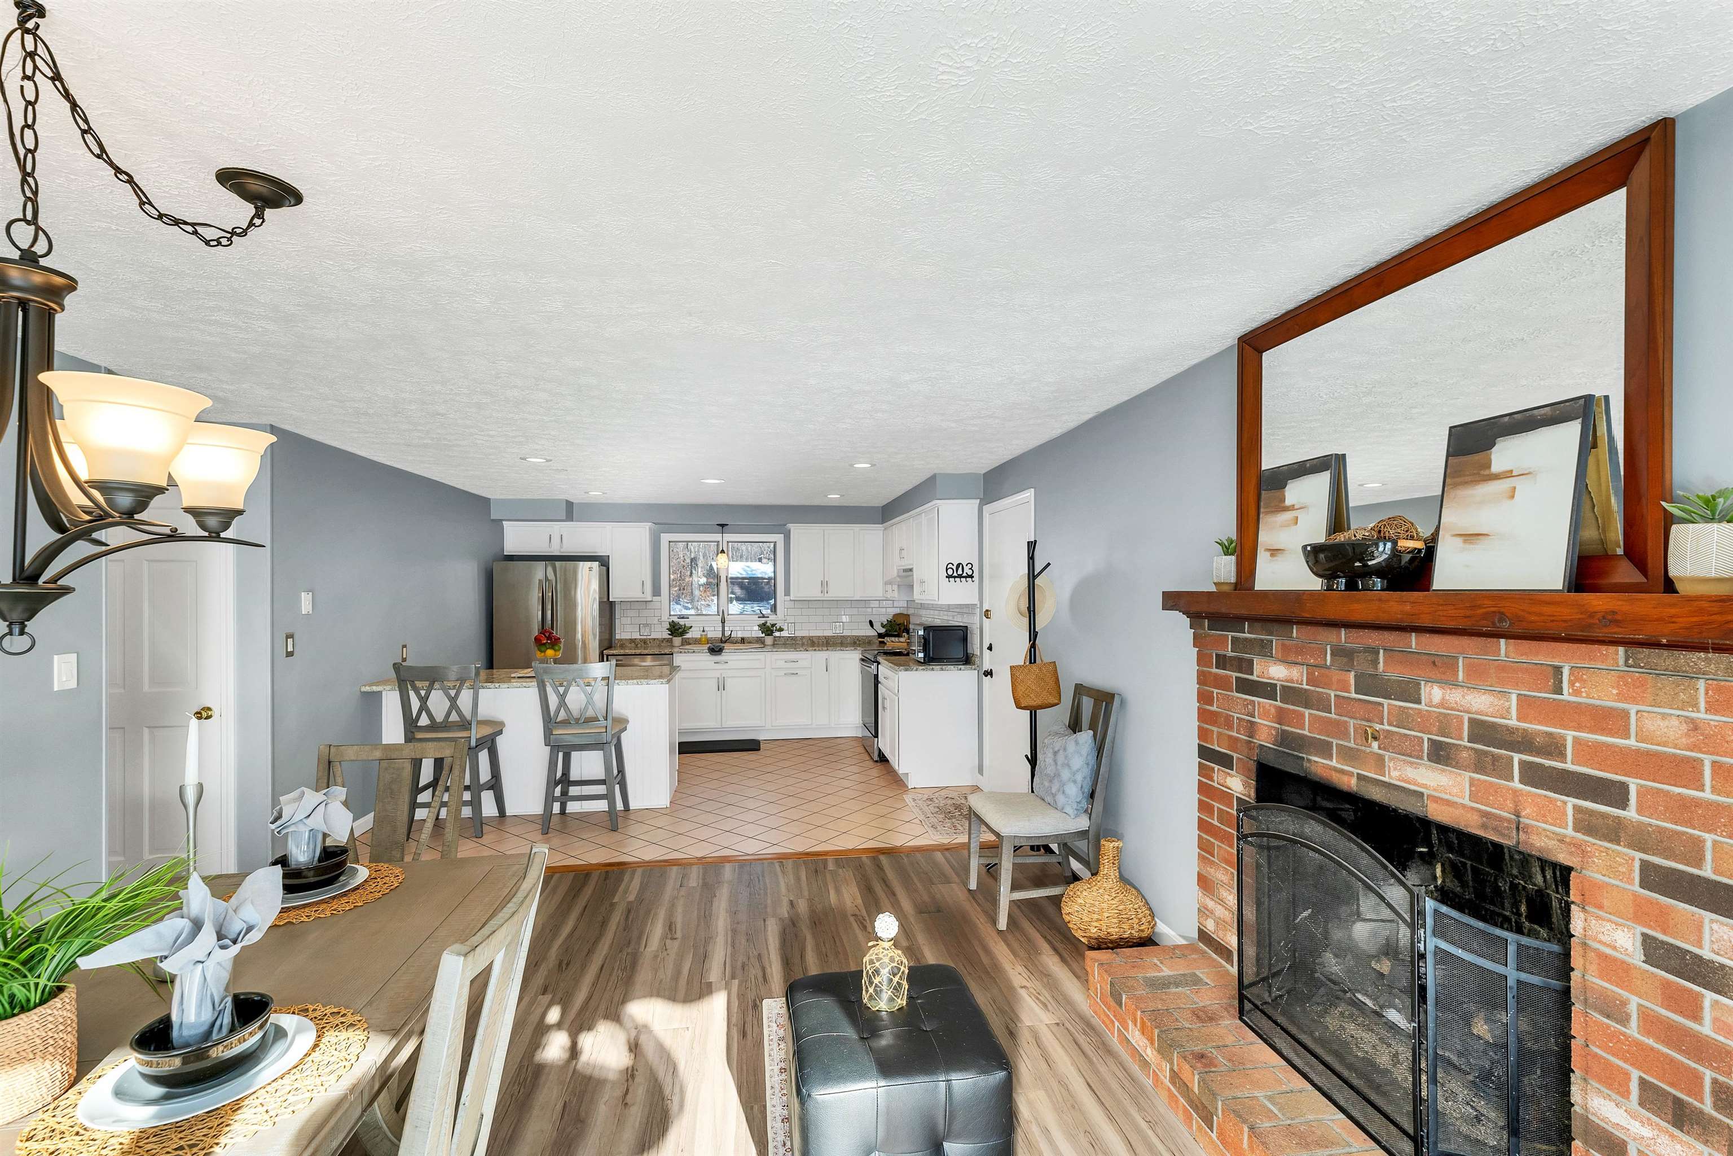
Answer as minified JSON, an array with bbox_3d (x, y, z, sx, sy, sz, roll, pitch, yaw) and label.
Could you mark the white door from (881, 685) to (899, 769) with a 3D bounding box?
[{"bbox_3d":[0.185,1.197,5.515,0.024,0.560,0.750,0,-1,-9],"label":"white door"}]

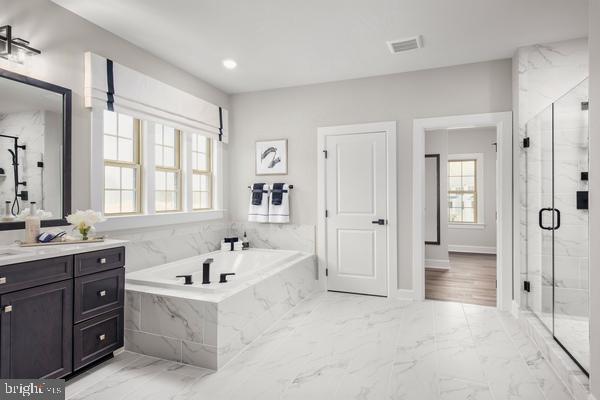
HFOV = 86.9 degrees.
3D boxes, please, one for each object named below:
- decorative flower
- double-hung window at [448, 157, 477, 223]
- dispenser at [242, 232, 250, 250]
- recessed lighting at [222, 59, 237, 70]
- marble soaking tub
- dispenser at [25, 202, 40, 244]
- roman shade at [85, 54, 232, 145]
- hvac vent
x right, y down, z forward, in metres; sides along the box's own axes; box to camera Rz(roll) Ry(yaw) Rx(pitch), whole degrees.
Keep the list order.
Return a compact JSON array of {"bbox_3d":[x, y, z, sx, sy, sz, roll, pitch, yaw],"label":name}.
[{"bbox_3d":[-1.620,0.201,2.403,0.230,0.235,0.250,0,0,22],"label":"decorative flower"},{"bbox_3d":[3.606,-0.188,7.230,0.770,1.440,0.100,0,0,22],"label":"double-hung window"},{"bbox_3d":[-0.759,0.576,4.473,0.090,0.260,0.085,0,0,22],"label":"dispenser"},{"bbox_3d":[-0.791,-1.521,3.563,0.160,0.020,0.160,0,0,22],"label":"recessed lighting"},{"bbox_3d":[-0.801,0.959,3.489,1.310,0.510,2.120,0,0,22],"label":"marble soaking tub"},{"bbox_3d":[-1.864,0.170,2.209,0.075,0.288,0.075,0,0,22],"label":"dispenser"},{"bbox_3d":[-1.412,-1.008,3.585,0.095,0.475,1.980,0,0,22],"label":"roman shade"},{"bbox_3d":[1.046,-1.521,3.123,0.310,0.020,0.250,0,0,22],"label":"hvac vent"}]

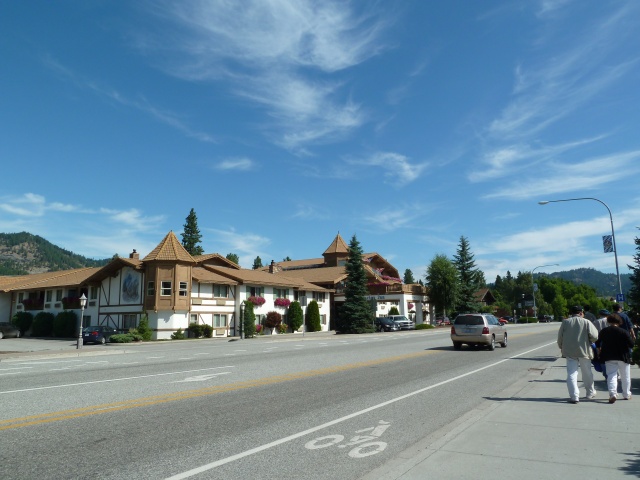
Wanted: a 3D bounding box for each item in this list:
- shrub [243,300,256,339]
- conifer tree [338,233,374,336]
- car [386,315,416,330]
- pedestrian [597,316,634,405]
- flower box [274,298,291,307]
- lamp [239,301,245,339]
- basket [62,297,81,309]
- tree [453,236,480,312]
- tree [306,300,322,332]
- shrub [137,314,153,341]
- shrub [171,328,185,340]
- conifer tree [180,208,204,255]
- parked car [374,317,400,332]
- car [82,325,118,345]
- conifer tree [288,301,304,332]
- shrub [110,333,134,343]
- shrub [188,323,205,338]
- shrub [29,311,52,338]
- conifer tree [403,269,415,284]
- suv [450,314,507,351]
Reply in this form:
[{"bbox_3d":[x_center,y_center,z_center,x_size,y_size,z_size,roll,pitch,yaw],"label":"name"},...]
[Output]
[{"bbox_3d":[-6.151,6.984,40.500,1.150,3.300,1.150,-1,-9,0],"label":"shrub"},{"bbox_3d":[3.887,4.717,50.692,4.100,10.700,4.100,0,-10,0],"label":"conifer tree"},{"bbox_3d":[9.940,10.576,59.010,1.980,1.850,5.500,2,-10,-21],"label":"car"},{"bbox_3d":[5.383,2.146,8.420,0.580,1.580,0.450,-7,-12,31],"label":"pedestrian"},{"bbox_3d":[-4.000,6.730,49.300,0.850,0.900,2.200,-7,-12,31],"label":"flower box"},{"bbox_3d":[-5.902,6.193,35.645,0.420,2.940,0.420,-7,-11,33],"label":"lamp"},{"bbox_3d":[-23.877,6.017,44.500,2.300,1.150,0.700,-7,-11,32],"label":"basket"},{"bbox_3d":[25.725,7.274,82.000,5.600,15.600,5.600,-7,-11,32],"label":"tree"},{"bbox_3d":[-0.856,8.615,52.097,1.800,3.560,1.800,0,-10,0],"label":"tree"},{"bbox_3d":[-15.259,7.647,40.300,1.350,2.300,1.350,-7,-12,31],"label":"shrub"},{"bbox_3d":[-11.870,7.872,38.500,1.100,1.000,1.100,-7,-11,32],"label":"shrub"},{"bbox_3d":[-21.685,5.147,78.000,6.000,20.500,6.000,-7,-12,31],"label":"conifer tree"},{"bbox_3d":[6.732,9.108,49.728,1.800,1.460,4.600,2,-10,-21],"label":"parked car"},{"bbox_3d":[-17.775,7.852,38.000,1.800,1.450,4.700,-1,-10,5],"label":"car"},{"bbox_3d":[-2.539,8.059,48.500,1.600,3.350,1.600,-1,-9,0],"label":"conifer tree"},{"bbox_3d":[-13.840,6.871,32.353,1.750,0.640,1.500,-7,-11,33],"label":"shrub"},{"bbox_3d":[-11.258,8.299,42.200,1.300,1.400,1.400,-1,-10,0],"label":"shrub"},{"bbox_3d":[-26.175,7.944,43.711,2.200,2.520,2.100,-7,-11,33],"label":"shrub"},{"bbox_3d":[19.203,12.320,101.020,3.200,12.230,3.200,-7,-11,33],"label":"conifer tree"},{"bbox_3d":[8.360,4.760,24.060,1.830,1.720,4.690,-7,-11,31],"label":"suv"}]

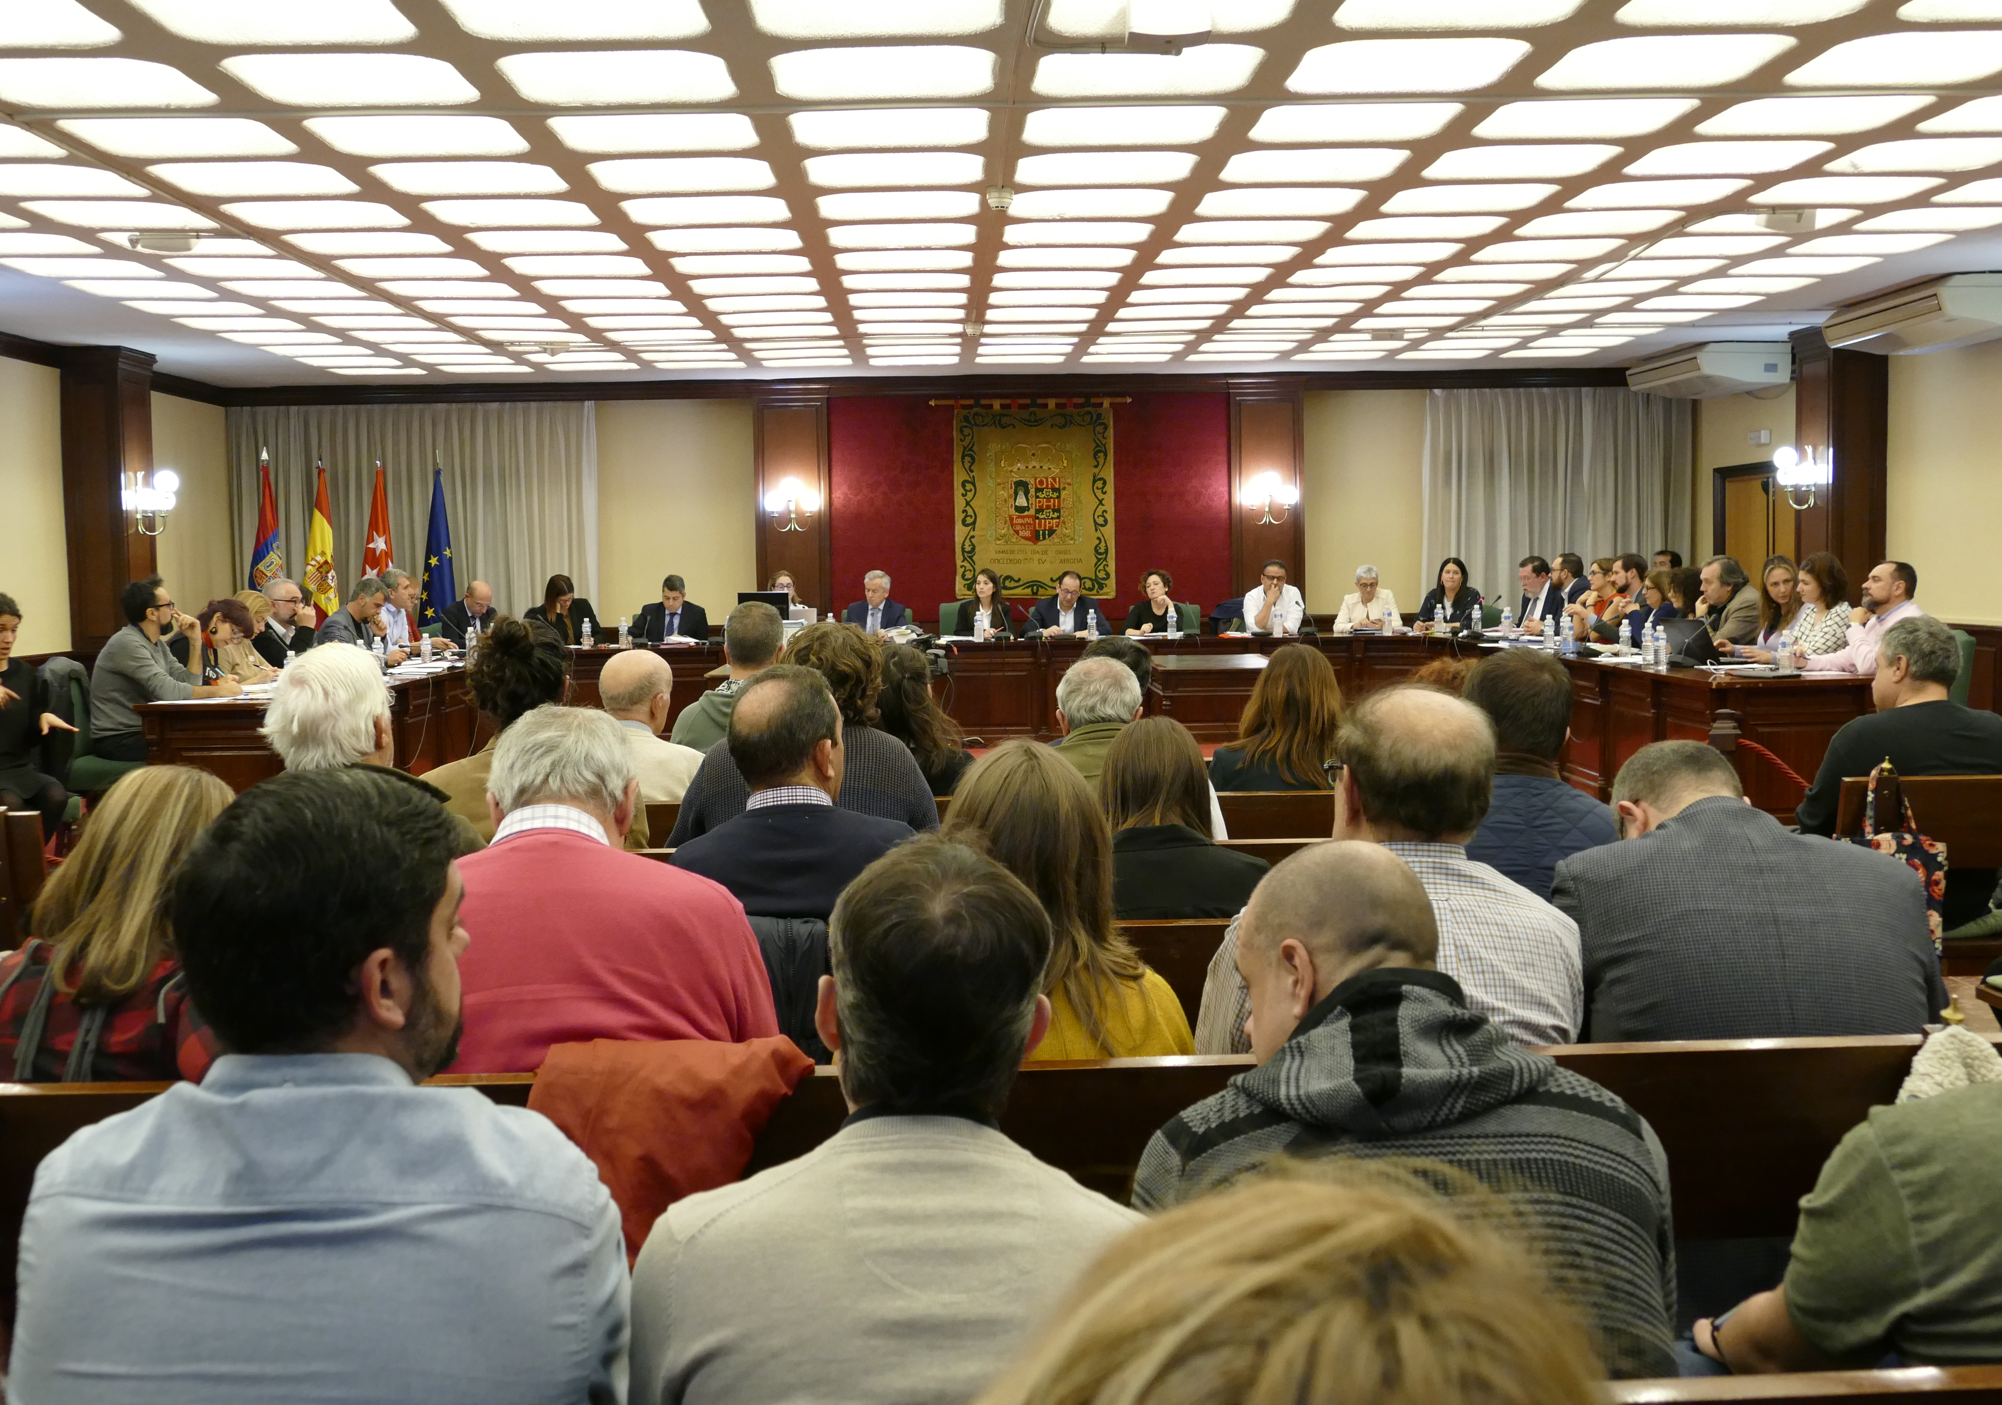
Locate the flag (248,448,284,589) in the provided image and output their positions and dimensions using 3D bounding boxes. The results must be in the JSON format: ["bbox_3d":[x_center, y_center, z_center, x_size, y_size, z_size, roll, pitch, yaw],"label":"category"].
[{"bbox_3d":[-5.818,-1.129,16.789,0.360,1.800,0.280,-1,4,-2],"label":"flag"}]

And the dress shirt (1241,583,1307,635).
[{"bbox_3d":[2.009,-0.563,15.418,0.480,0.609,0.420,-1,4,0],"label":"dress shirt"}]

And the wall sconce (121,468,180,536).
[{"bbox_3d":[-5.468,-1.290,13.579,0.270,0.430,0.400,-1,4,-2],"label":"wall sconce"}]

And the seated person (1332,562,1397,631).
[{"bbox_3d":[2.673,-0.398,15.349,0.490,1.205,0.780,-1,4,1],"label":"seated person"}]

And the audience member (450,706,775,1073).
[{"bbox_3d":[-0.558,0.586,2.890,0.550,1.180,0.820,-1,4,0],"label":"audience member"}]

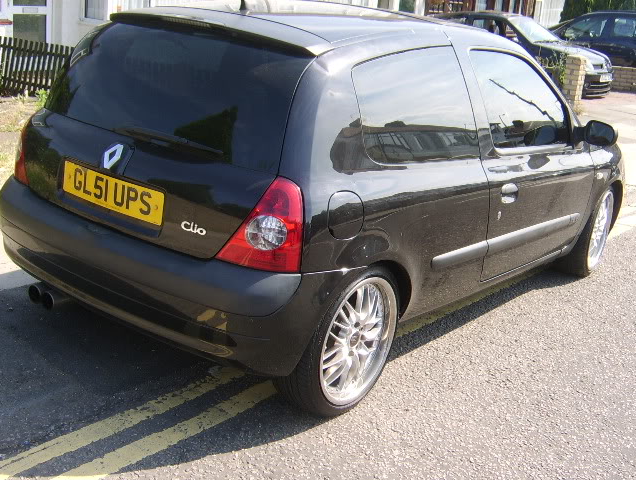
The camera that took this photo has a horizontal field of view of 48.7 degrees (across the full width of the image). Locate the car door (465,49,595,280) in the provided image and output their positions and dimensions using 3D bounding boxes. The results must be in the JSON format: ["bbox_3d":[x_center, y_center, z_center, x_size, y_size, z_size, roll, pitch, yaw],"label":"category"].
[{"bbox_3d":[0.973,-0.350,3.222,0.240,0.990,1.310,18,20,35],"label":"car door"}]

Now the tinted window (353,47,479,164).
[{"bbox_3d":[0.349,-0.462,2.388,0.070,0.430,0.750,-6,5,40],"label":"tinted window"}]

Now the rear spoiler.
[{"bbox_3d":[-0.404,-0.734,2.388,1.050,0.110,0.210,18,20,35],"label":"rear spoiler"}]

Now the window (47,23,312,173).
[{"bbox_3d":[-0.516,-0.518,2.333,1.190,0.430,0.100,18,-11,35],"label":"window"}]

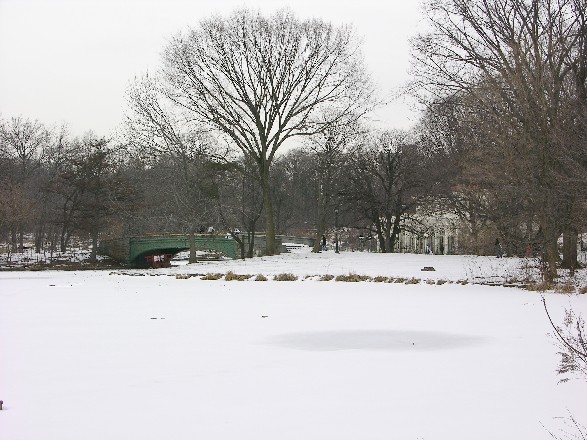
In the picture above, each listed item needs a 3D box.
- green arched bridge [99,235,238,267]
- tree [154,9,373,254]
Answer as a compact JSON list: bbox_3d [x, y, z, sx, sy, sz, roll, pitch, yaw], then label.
[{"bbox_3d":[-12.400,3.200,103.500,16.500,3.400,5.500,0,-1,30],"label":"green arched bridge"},{"bbox_3d":[-2.850,-8.250,94.000,20.500,23.500,19.500,0,-1,0],"label":"tree"}]

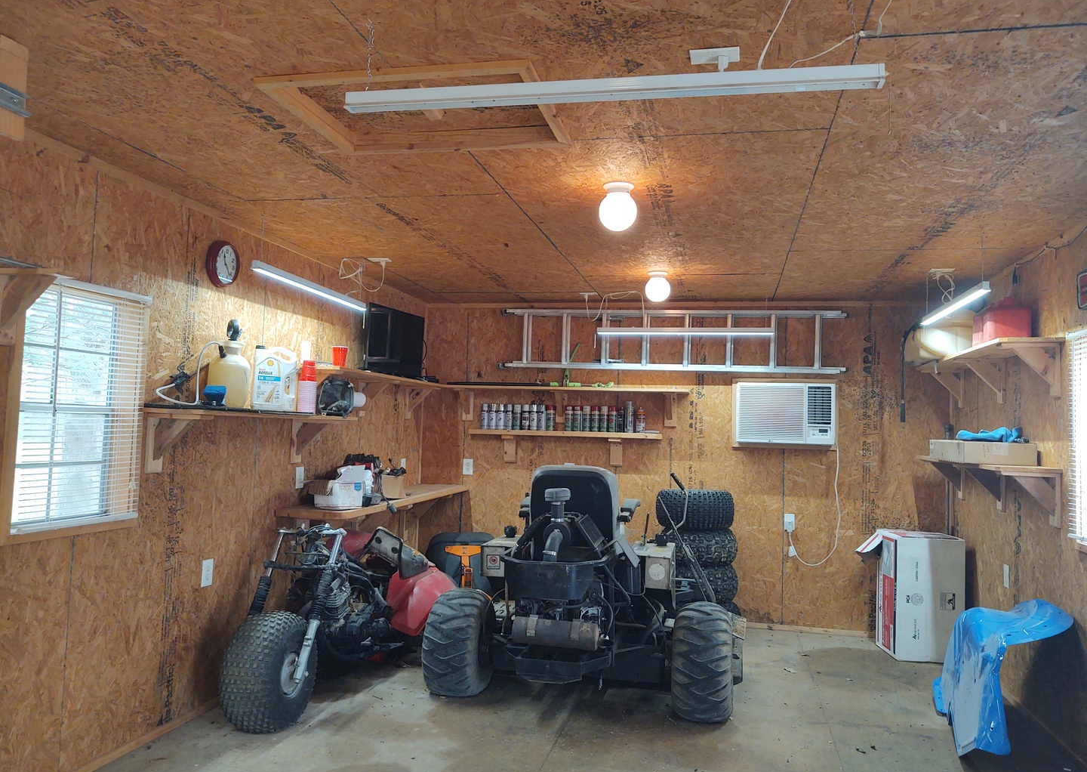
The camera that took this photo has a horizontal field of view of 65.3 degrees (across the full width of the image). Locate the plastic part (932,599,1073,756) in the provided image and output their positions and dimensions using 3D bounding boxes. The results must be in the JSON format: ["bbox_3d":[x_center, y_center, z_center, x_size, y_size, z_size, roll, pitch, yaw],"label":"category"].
[{"bbox_3d":[2.135,1.321,4.006,0.490,0.640,0.720,1,-3,12],"label":"plastic part"}]

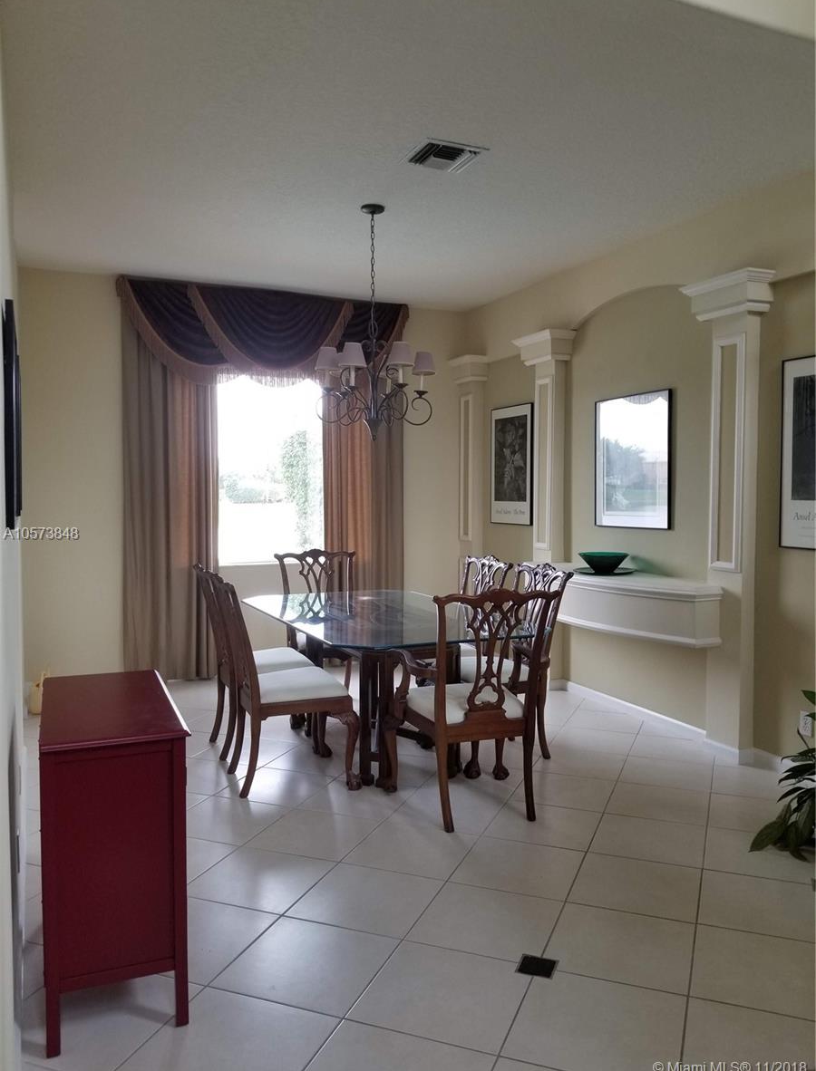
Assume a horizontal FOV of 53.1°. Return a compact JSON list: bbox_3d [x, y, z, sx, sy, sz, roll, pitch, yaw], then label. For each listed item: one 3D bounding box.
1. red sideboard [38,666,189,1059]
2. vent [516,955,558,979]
[{"bbox_3d":[-0.899,0.888,2.467,0.360,0.774,0.886,-1,3,-23],"label":"red sideboard"},{"bbox_3d":[0.383,1.278,2.411,0.106,0.011,0.104,1,3,22],"label":"vent"}]

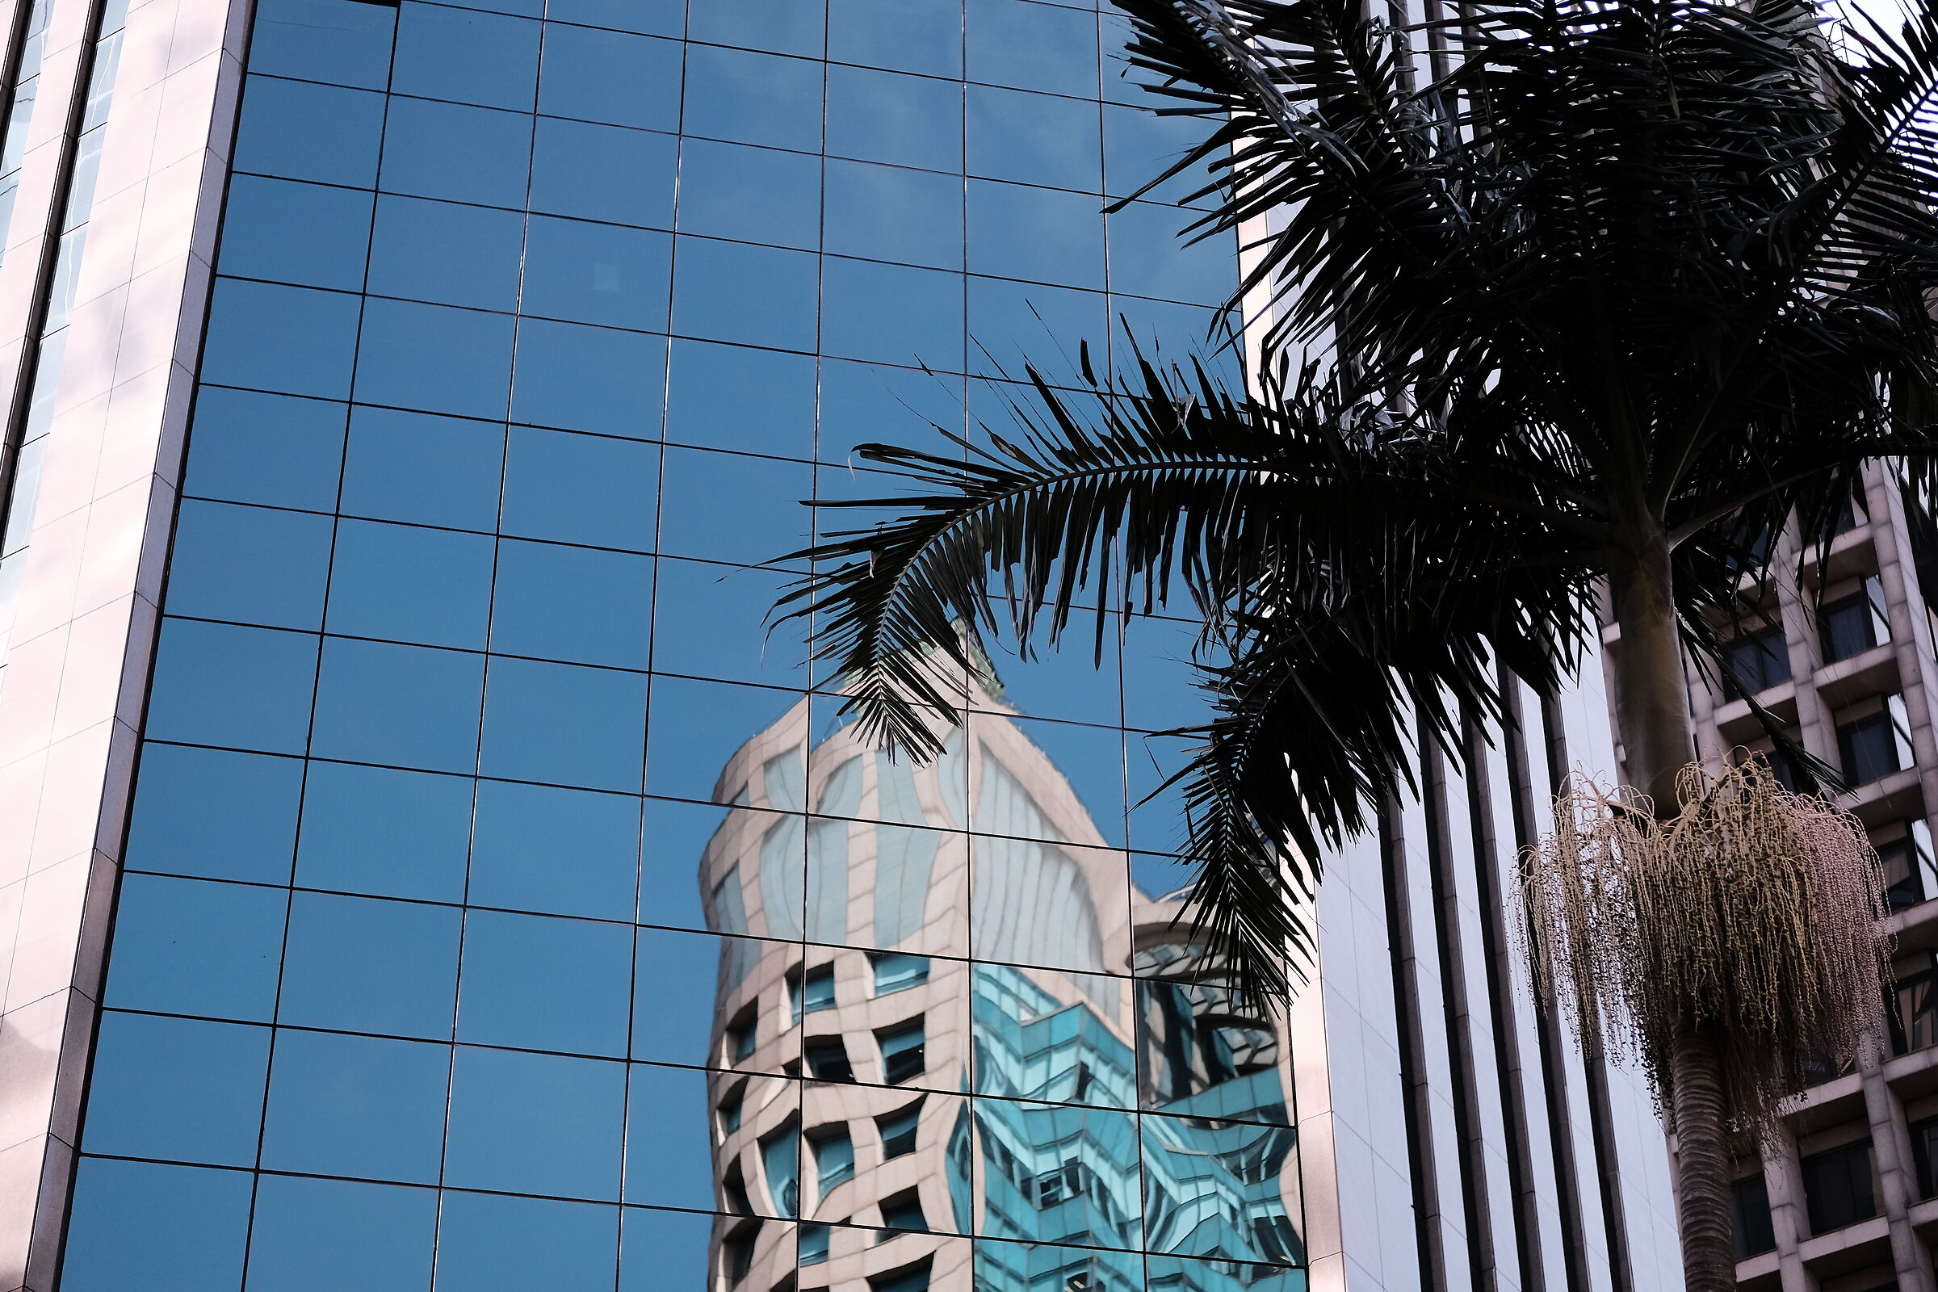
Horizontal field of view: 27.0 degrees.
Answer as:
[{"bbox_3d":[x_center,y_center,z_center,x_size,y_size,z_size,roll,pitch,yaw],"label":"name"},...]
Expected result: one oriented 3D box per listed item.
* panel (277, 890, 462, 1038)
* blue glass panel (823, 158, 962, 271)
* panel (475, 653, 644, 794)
[{"bbox_3d":[-4.443,2.371,30.017,1.280,1.211,0.050,7,-39,-9],"label":"panel"},{"bbox_3d":[-0.672,-3.858,36.035,1.280,1.211,0.050,7,-39,-9],"label":"blue glass panel"},{"bbox_3d":[-3.555,0.684,35.506,1.428,1.349,0.050,7,-39,-9],"label":"panel"}]

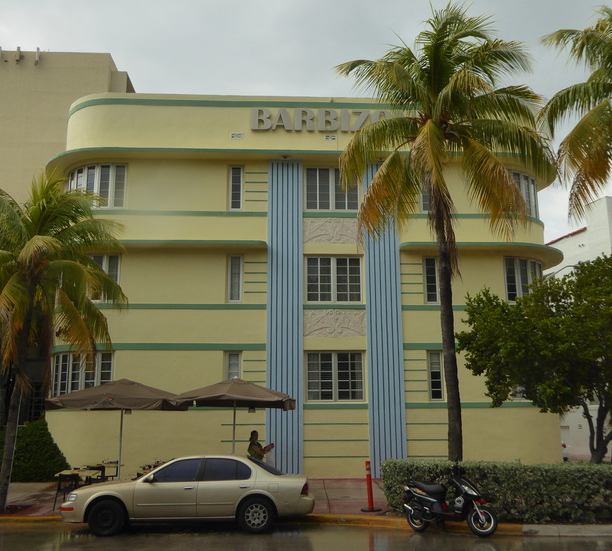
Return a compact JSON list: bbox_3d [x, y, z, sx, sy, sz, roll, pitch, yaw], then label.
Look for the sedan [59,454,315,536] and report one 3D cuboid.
[{"bbox_3d":[-2.260,4.231,12.976,4.800,1.410,1.770,1,-13,-5],"label":"sedan"}]

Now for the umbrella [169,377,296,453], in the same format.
[{"bbox_3d":[-1.772,3.965,16.124,2.720,2.889,2.720,-1,-13,4],"label":"umbrella"}]

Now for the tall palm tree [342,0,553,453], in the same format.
[{"bbox_3d":[3.646,-0.825,16.380,5.800,12.331,5.600,0,-13,0],"label":"tall palm tree"}]

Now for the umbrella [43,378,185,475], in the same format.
[{"bbox_3d":[-4.542,3.987,16.122,2.720,2.869,2.720,-1,-13,2],"label":"umbrella"}]

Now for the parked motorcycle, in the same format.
[{"bbox_3d":[2.609,4.133,12.119,1.840,1.180,0.700,-8,-15,32],"label":"parked motorcycle"}]

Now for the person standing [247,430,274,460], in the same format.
[{"bbox_3d":[-1.089,4.421,15.201,0.550,1.618,0.480,-4,-13,17],"label":"person standing"}]

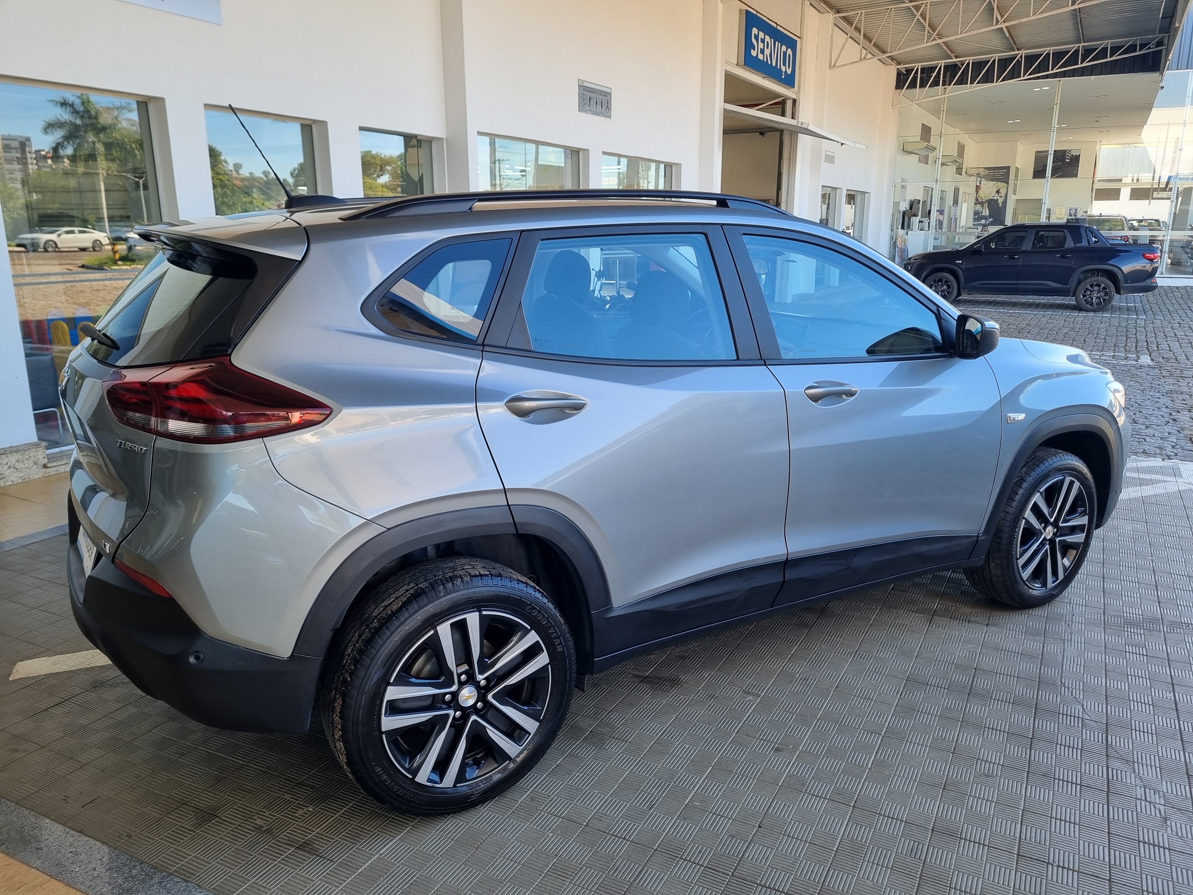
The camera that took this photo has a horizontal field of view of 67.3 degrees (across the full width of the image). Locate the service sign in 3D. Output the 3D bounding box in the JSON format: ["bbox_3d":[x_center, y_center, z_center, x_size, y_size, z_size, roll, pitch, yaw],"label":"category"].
[{"bbox_3d":[3.015,-6.919,15.703,0.140,0.840,2.740,7,15,28],"label":"service sign"}]

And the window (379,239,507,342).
[{"bbox_3d":[-0.368,-0.404,2.282,0.405,0.280,0.040,-10,-9,-19],"label":"window"}]

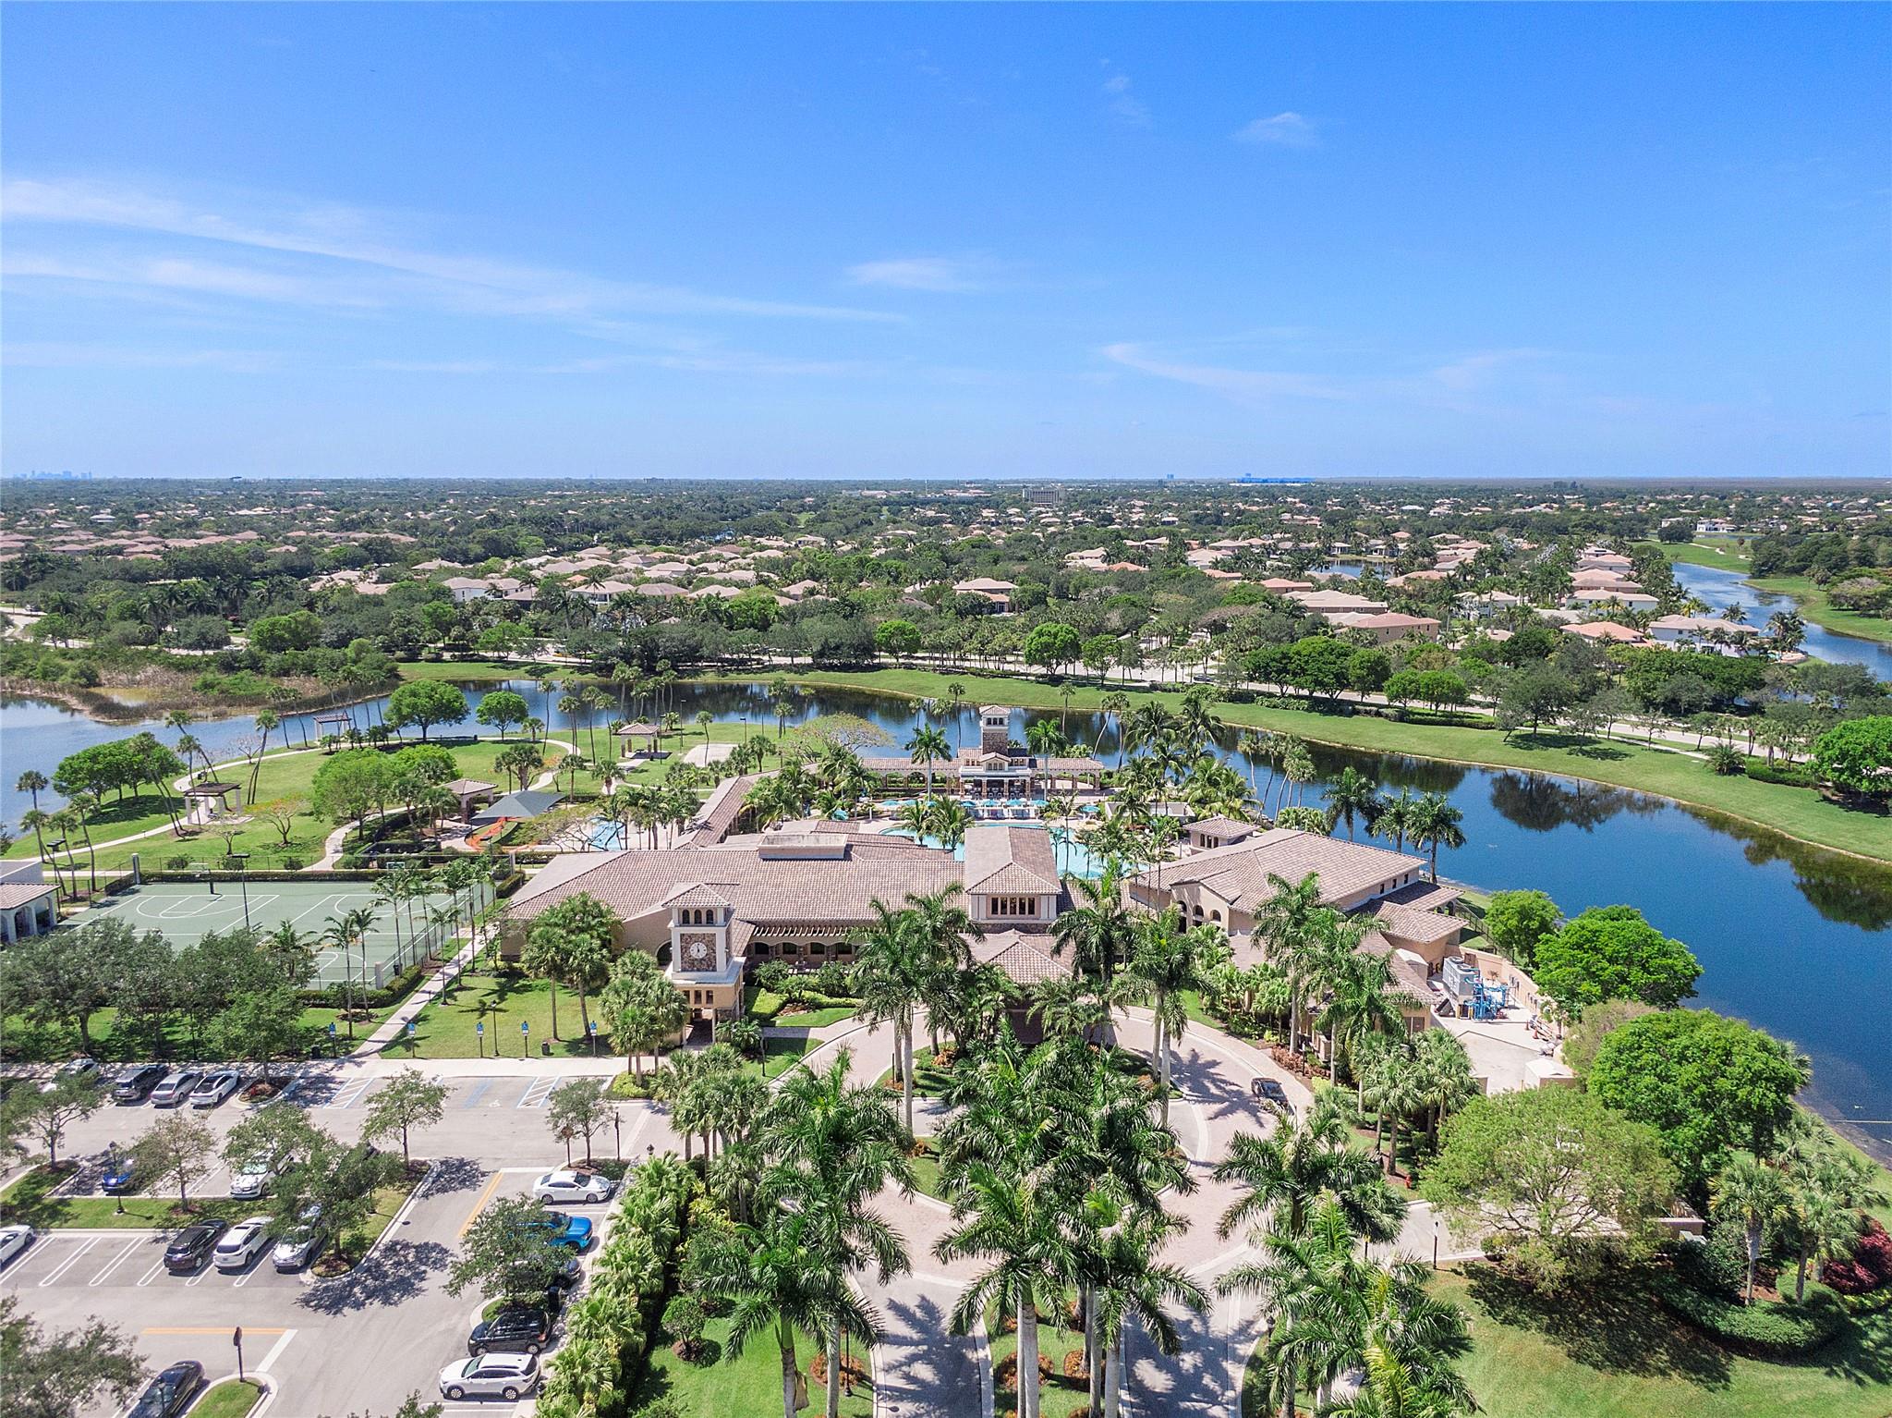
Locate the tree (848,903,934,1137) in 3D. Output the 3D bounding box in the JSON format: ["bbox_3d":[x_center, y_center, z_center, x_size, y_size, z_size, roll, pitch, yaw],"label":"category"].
[{"bbox_3d":[-3.703,21.482,90.001,5.800,17.110,5.800,0,10,0],"label":"tree"}]

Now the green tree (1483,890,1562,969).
[{"bbox_3d":[52.691,20.344,120.249,7.310,7.660,7.310,0,10,0],"label":"green tree"}]

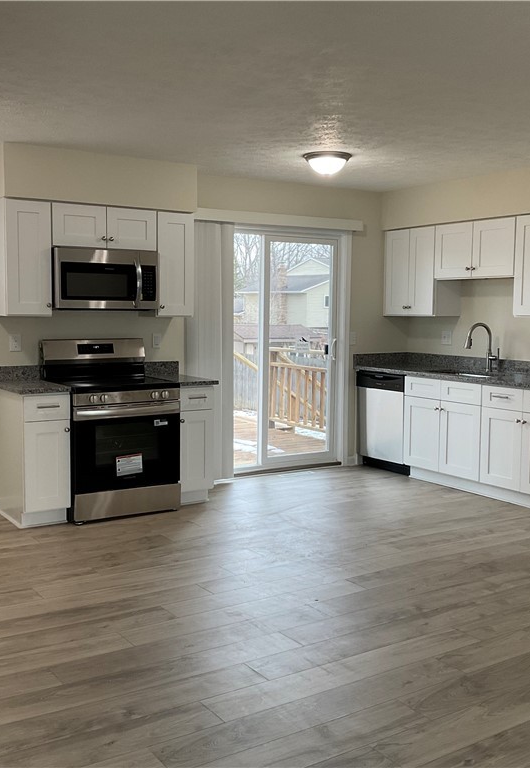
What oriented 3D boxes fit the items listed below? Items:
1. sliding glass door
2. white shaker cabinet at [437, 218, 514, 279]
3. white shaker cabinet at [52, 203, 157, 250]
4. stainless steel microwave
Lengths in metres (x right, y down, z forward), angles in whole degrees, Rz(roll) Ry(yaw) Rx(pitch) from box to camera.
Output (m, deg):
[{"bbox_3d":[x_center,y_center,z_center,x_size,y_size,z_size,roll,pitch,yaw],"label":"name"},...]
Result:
[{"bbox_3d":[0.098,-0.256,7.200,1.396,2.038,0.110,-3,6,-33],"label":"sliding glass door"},{"bbox_3d":[1.789,-1.073,6.908,0.321,0.453,0.843,-3,6,-34],"label":"white shaker cabinet"},{"bbox_3d":[-1.182,-1.091,6.047,0.770,0.297,0.321,-3,6,-34],"label":"white shaker cabinet"},{"bbox_3d":[-1.161,-0.727,6.047,0.761,0.419,0.413,-3,6,-33],"label":"stainless steel microwave"}]

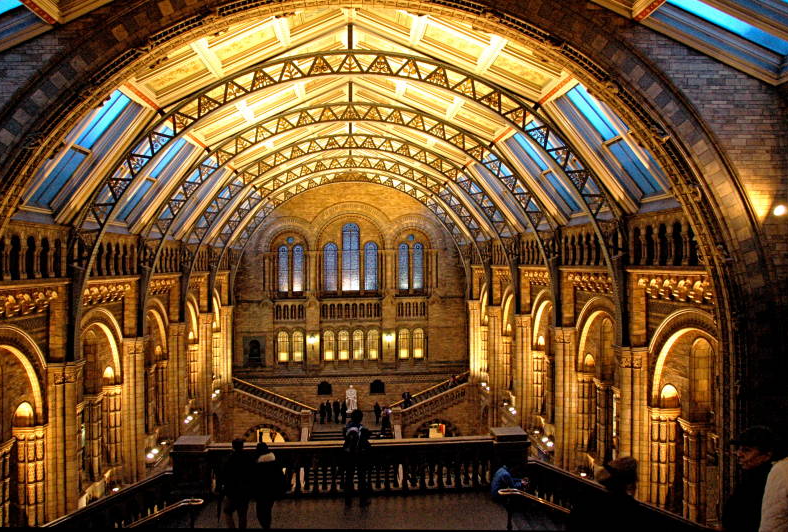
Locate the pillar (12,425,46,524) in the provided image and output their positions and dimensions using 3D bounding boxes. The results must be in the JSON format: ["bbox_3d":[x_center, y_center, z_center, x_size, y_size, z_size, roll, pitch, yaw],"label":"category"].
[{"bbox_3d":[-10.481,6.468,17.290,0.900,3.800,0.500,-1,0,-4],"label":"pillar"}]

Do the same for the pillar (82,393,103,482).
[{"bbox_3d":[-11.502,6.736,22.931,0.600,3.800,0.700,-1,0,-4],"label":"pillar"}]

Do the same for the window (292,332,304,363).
[{"bbox_3d":[-7.540,6.359,47.212,0.900,2.400,0.300,-1,0,-4],"label":"window"}]

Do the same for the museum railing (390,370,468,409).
[{"bbox_3d":[2.862,9.684,47.009,6.200,2.950,0.350,-1,0,-4],"label":"museum railing"}]

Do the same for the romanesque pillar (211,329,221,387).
[{"bbox_3d":[-12.917,6.785,43.505,0.750,4.300,0.750,-1,0,-4],"label":"romanesque pillar"}]

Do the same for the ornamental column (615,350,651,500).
[{"bbox_3d":[7.743,5.395,19.710,0.900,5.523,0.920,-1,0,-4],"label":"ornamental column"}]

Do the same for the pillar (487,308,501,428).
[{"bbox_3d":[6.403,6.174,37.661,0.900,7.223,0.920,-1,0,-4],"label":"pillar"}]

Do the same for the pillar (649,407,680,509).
[{"bbox_3d":[8.630,6.224,19.179,0.840,3.600,0.780,-1,0,-4],"label":"pillar"}]

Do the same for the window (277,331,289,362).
[{"bbox_3d":[-8.600,6.299,46.616,0.910,2.490,0.350,-1,0,-4],"label":"window"}]

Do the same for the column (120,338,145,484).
[{"bbox_3d":[-10.393,5.871,24.360,0.900,5.873,0.920,-1,0,-4],"label":"column"}]

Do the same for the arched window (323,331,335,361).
[{"bbox_3d":[-5.119,6.285,47.392,0.900,2.350,0.300,-1,0,-4],"label":"arched window"}]

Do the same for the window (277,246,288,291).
[{"bbox_3d":[-8.586,0.214,46.586,0.850,3.690,0.350,-1,0,-4],"label":"window"}]

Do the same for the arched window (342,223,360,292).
[{"bbox_3d":[-3.337,-0.665,46.979,1.420,5.330,0.350,-1,0,-4],"label":"arched window"}]

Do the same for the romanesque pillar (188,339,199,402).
[{"bbox_3d":[-12.070,6.302,35.666,0.840,3.750,0.780,-1,0,-4],"label":"romanesque pillar"}]

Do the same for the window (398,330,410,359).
[{"bbox_3d":[0.810,6.158,47.329,0.910,2.450,0.350,-1,0,-4],"label":"window"}]

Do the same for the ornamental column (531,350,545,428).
[{"bbox_3d":[7.815,6.691,32.480,0.750,4.150,0.750,-1,0,-4],"label":"ornamental column"}]

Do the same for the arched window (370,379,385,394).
[{"bbox_3d":[-1.293,9.628,47.701,1.070,1.200,0.300,-1,0,-4],"label":"arched window"}]

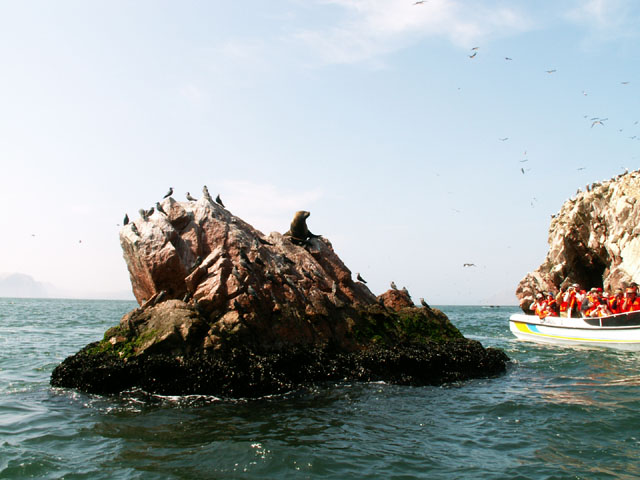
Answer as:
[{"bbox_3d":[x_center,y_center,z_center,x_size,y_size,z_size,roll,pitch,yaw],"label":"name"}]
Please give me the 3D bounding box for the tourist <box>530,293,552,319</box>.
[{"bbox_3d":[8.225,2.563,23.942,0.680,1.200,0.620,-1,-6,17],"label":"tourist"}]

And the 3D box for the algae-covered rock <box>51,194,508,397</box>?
[{"bbox_3d":[-0.267,1.105,14.785,10.357,3.990,5.200,3,-6,-20],"label":"algae-covered rock"}]

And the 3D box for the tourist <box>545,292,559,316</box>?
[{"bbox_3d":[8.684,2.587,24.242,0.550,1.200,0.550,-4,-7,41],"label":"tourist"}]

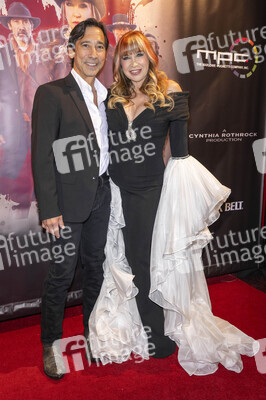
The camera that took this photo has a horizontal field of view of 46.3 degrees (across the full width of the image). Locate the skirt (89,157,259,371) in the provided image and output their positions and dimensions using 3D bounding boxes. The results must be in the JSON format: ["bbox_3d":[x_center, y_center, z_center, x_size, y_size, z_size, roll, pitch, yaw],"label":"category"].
[{"bbox_3d":[0.227,0.342,1.752,1.000,1.110,0.480,0,11,5],"label":"skirt"}]

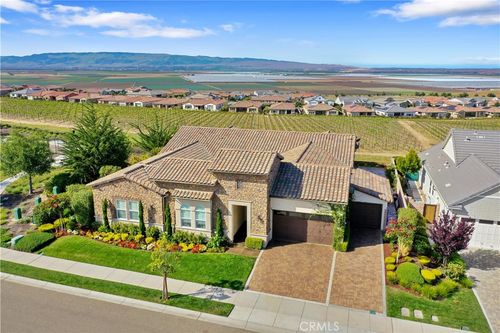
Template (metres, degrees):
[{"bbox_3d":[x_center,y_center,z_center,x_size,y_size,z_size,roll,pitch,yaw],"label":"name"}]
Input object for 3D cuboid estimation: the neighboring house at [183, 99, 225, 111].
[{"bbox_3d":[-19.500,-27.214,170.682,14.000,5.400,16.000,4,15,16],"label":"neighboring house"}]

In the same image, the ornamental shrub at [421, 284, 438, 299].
[{"bbox_3d":[11.000,7.632,23.821,1.050,0.650,1.000,0,14,0],"label":"ornamental shrub"}]

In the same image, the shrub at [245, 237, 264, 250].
[{"bbox_3d":[0.340,5.821,29.654,1.300,0.680,0.850,3,15,11],"label":"shrub"}]

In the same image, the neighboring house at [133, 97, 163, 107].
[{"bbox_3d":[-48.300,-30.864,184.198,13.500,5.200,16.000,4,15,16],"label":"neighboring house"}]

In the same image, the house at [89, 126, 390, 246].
[{"bbox_3d":[1.223,-0.049,39.737,24.600,7.000,23.200,4,15,16],"label":"house"}]

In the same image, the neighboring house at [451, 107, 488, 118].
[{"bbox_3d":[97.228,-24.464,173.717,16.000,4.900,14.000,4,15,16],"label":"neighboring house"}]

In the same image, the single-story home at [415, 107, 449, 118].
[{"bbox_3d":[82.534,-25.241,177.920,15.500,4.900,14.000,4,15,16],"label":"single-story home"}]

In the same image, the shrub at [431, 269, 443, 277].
[{"bbox_3d":[12.460,7.089,25.953,0.750,0.450,0.720,0,14,0],"label":"shrub"}]

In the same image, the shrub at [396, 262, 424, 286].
[{"bbox_3d":[10.850,7.152,26.327,1.750,1.200,1.700,4,15,16],"label":"shrub"}]

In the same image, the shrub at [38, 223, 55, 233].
[{"bbox_3d":[-18.050,5.374,34.442,1.350,0.520,1.250,4,15,16],"label":"shrub"}]

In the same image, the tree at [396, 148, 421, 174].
[{"bbox_3d":[19.405,-0.210,47.151,2.700,3.400,2.700,4,15,16],"label":"tree"}]

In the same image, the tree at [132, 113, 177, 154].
[{"bbox_3d":[-15.100,-4.777,62.329,6.800,6.700,6.400,4,15,16],"label":"tree"}]

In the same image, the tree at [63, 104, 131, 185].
[{"bbox_3d":[-18.014,-2.652,46.012,7.800,9.000,7.600,4,15,16],"label":"tree"}]

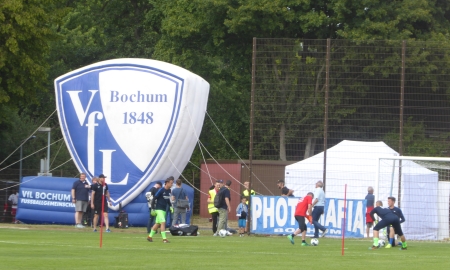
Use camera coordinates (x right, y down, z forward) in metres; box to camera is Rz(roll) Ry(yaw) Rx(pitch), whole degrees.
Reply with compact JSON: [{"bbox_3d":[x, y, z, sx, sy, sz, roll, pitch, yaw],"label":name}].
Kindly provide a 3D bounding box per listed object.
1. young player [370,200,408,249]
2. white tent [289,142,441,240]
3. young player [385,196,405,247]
[{"bbox_3d":[4.630,2.563,110.500,1.000,1.420,0.650,2,1,30],"label":"young player"},{"bbox_3d":[4.283,1.735,122.000,4.200,3.080,2.900,2,0,23],"label":"white tent"},{"bbox_3d":[4.867,2.494,111.200,0.520,1.460,0.620,2,1,38],"label":"young player"}]

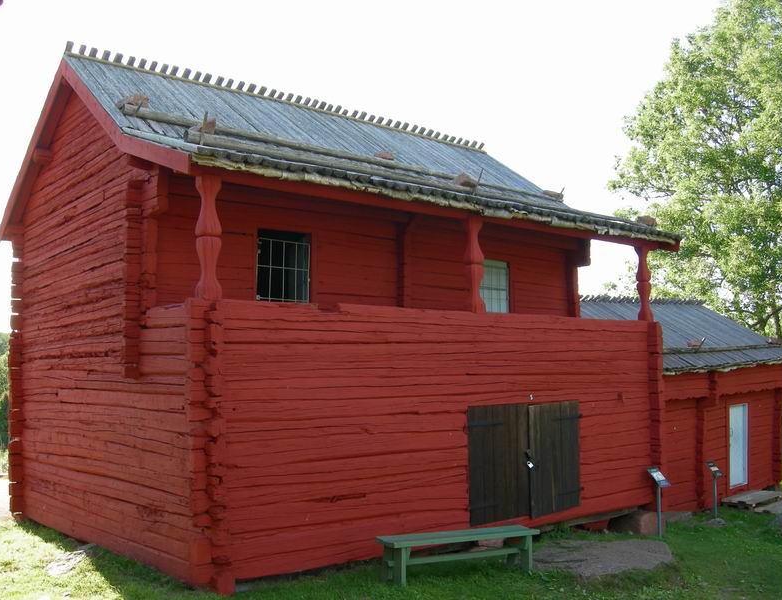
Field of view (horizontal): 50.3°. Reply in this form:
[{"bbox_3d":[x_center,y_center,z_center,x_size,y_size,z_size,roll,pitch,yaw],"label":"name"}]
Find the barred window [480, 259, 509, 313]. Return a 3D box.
[{"bbox_3d":[1.541,-0.169,13.091,0.740,0.920,0.120,3,-7,-38],"label":"barred window"}]

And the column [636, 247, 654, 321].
[{"bbox_3d":[3.956,-0.228,12.991,0.200,1.130,0.190,3,-7,-38],"label":"column"}]

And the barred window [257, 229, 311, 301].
[{"bbox_3d":[-1.417,-0.401,10.792,0.790,0.970,0.120,3,-7,-38],"label":"barred window"}]

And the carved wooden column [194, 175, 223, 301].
[{"bbox_3d":[-1.853,-0.619,8.469,0.200,1.261,0.190,3,-7,-38],"label":"carved wooden column"}]

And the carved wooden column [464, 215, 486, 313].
[{"bbox_3d":[1.079,-0.431,10.752,0.200,1.241,0.190,3,-7,-38],"label":"carved wooden column"}]

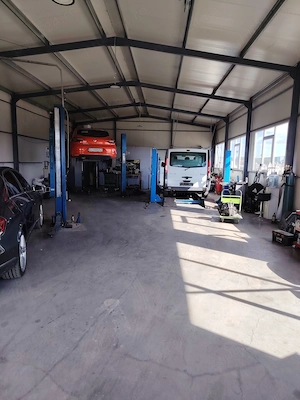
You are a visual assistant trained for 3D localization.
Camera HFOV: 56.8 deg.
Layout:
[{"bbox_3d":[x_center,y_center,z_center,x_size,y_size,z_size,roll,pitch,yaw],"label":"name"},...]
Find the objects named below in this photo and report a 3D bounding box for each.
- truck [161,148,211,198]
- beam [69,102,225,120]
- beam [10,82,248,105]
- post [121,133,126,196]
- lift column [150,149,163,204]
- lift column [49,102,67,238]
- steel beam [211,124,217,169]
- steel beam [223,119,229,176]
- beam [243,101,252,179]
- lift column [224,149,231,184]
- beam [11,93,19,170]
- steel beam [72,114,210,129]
[{"bbox_3d":[1.632,-1.306,13.510,1.940,2.000,4.850,2,8,3],"label":"truck"},{"bbox_3d":[-0.594,-5.024,15.594,9.920,0.847,0.150,2,8,2],"label":"beam"},{"bbox_3d":[-0.789,-4.484,11.543,9.750,0.860,0.200,2,8,2],"label":"beam"},{"bbox_3d":[-1.151,-1.496,12.175,0.240,2.670,0.280,2,8,2],"label":"post"},{"bbox_3d":[0.301,-0.965,11.105,0.460,2.120,0.360,2,8,2],"label":"lift column"},{"bbox_3d":[-2.209,-0.818,6.777,0.340,2.900,0.340,-5,10,-39],"label":"lift column"},{"bbox_3d":[4.461,-3.027,19.585,0.150,4.124,0.150,2,8,2],"label":"steel beam"},{"bbox_3d":[4.279,-2.514,15.696,0.150,4.124,0.150,2,8,2],"label":"steel beam"},{"bbox_3d":[4.089,-1.980,11.644,0.150,4.124,0.150,2,8,2],"label":"beam"},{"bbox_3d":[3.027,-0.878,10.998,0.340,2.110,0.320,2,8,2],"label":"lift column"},{"bbox_3d":[-5.845,-2.350,12.109,0.200,4.300,0.180,2,8,2],"label":"beam"},{"bbox_3d":[-0.411,-5.536,19.483,9.920,0.847,0.150,2,8,2],"label":"steel beam"}]

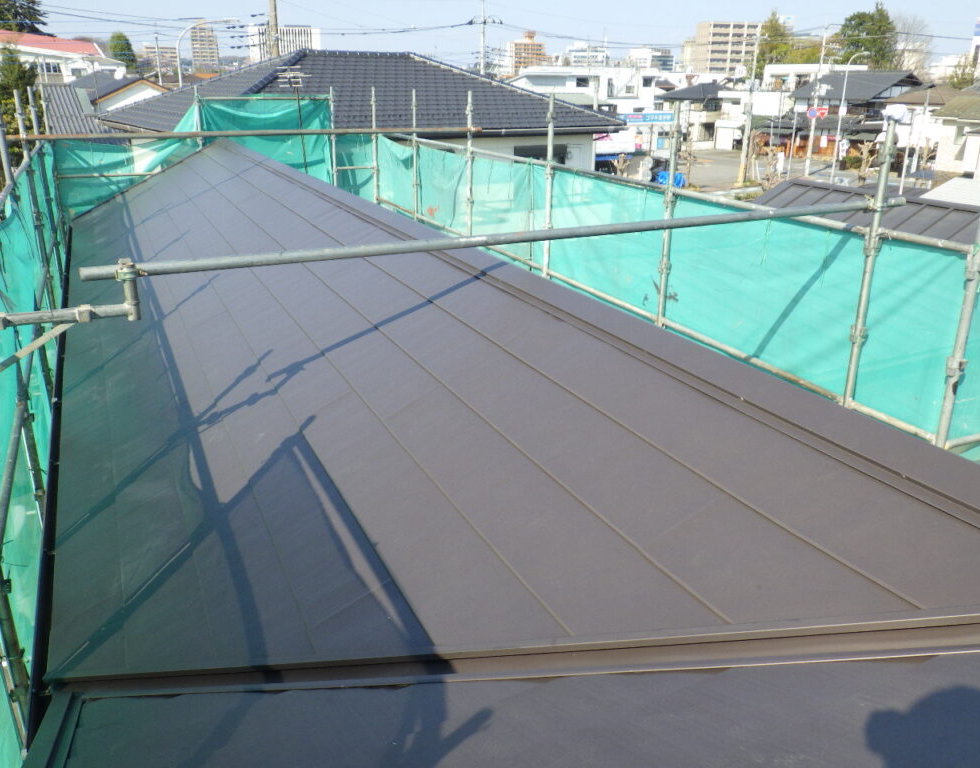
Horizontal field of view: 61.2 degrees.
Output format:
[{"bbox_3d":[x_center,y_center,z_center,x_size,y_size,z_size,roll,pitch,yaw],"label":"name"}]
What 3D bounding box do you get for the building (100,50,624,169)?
[{"bbox_3d":[-3.657,-5.765,24.055,12.100,7.369,8.900,-14,24,-33],"label":"building"}]

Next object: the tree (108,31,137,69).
[{"bbox_3d":[-43.598,-36.227,100.061,4.600,11.928,4.600,0,20,0],"label":"tree"}]

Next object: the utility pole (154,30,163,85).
[{"bbox_3d":[-32.995,-29.781,83.968,0.350,10.969,0.350,0,20,0],"label":"utility pole"}]

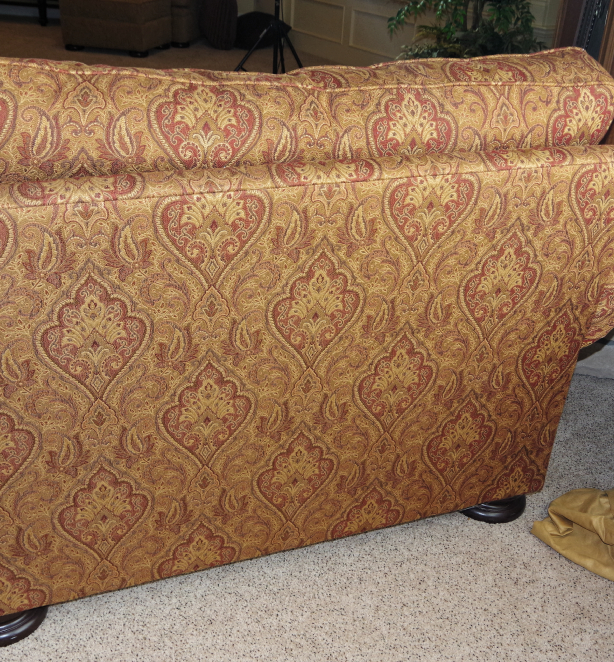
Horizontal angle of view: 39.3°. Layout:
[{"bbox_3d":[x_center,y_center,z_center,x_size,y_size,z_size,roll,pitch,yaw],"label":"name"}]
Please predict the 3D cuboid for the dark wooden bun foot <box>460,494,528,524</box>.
[{"bbox_3d":[0.401,0.359,1.892,0.162,0.082,0.162,-8,28,-21],"label":"dark wooden bun foot"}]

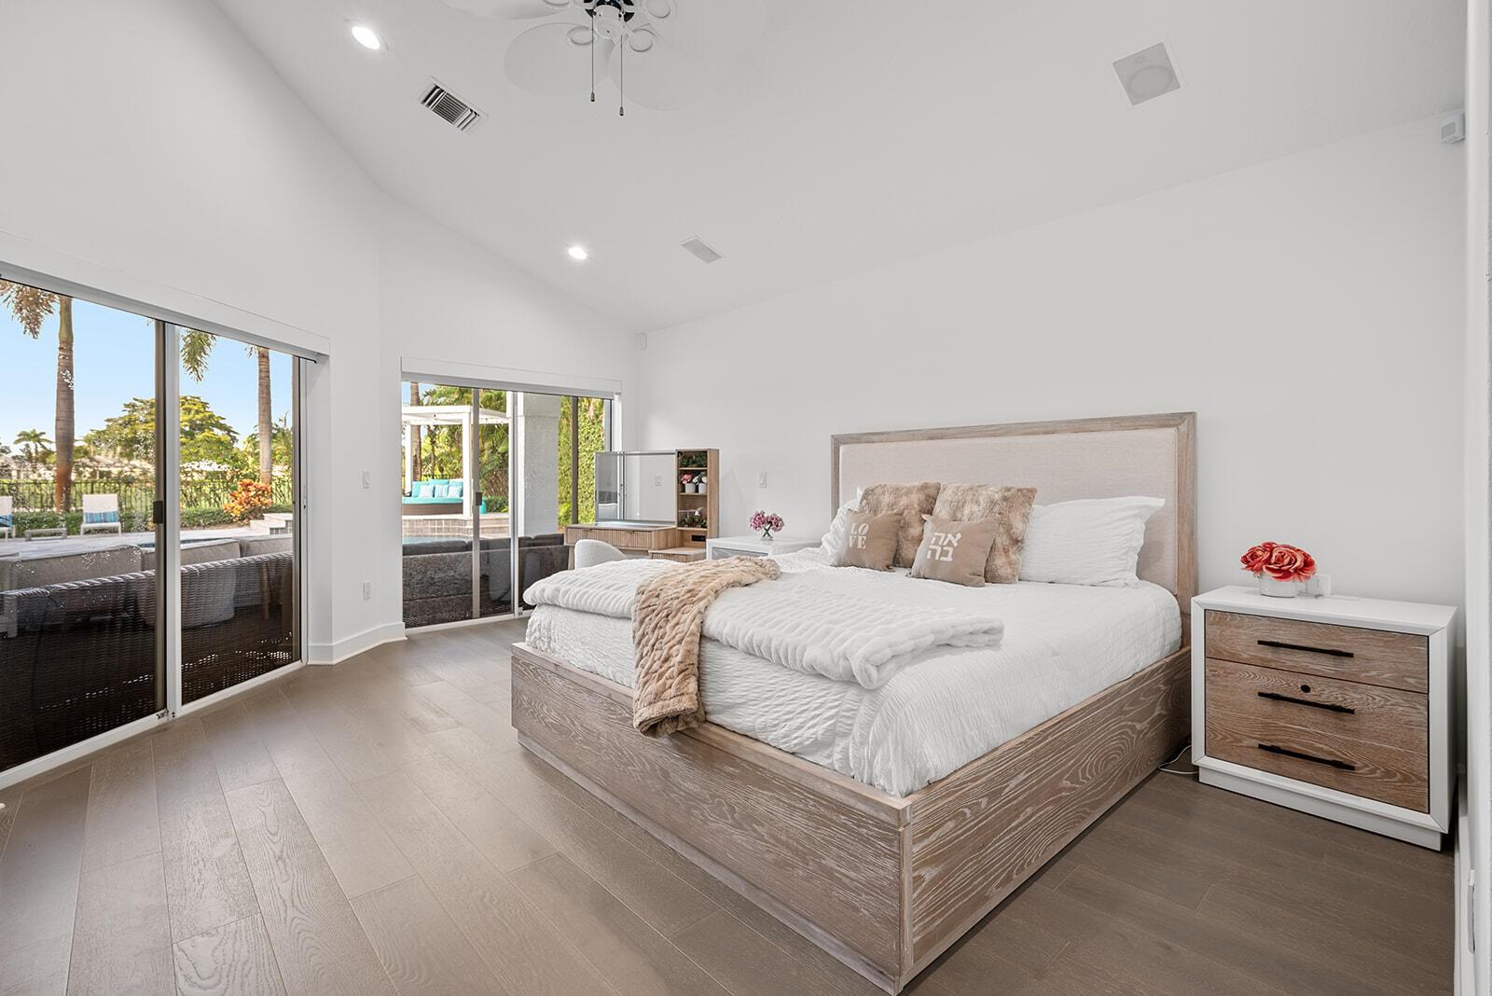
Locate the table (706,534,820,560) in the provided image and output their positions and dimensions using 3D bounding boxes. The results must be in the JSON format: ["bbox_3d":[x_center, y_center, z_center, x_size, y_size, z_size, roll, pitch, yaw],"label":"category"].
[{"bbox_3d":[0.130,0.698,4.653,0.500,0.730,0.673,-1,1,-42],"label":"table"}]

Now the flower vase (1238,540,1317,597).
[{"bbox_3d":[2.123,0.280,2.643,0.220,0.208,0.235,-1,1,-42],"label":"flower vase"}]

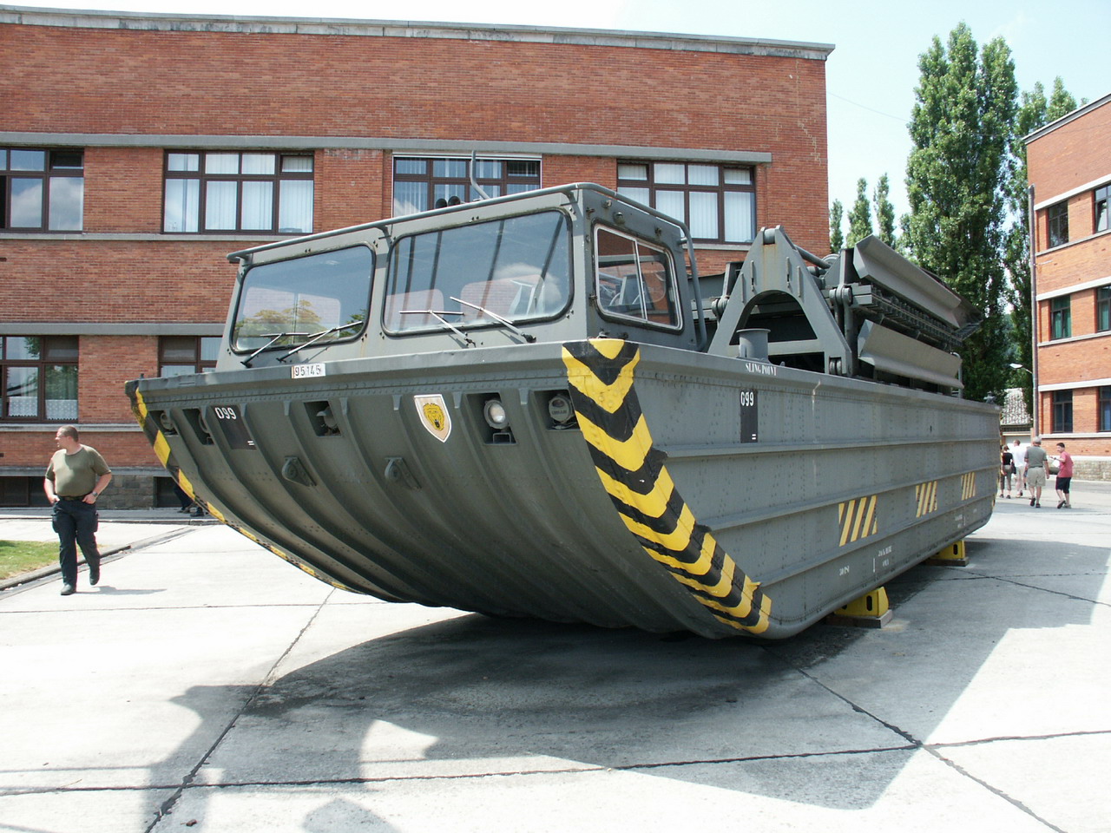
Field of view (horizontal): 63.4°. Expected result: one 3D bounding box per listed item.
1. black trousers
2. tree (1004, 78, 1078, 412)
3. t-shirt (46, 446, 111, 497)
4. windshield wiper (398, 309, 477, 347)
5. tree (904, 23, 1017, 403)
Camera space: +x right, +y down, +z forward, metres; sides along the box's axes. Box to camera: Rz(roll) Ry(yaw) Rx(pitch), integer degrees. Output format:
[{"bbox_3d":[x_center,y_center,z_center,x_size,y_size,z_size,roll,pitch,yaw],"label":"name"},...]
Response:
[{"bbox_3d":[-5.133,1.343,9.620,0.450,0.980,0.460,0,-2,-7],"label":"black trousers"},{"bbox_3d":[32.506,-9.611,59.600,5.300,25.930,5.300,-1,-2,29],"label":"tree"},{"bbox_3d":[-5.068,0.581,9.550,0.640,0.580,0.350,0,-2,-7],"label":"t-shirt"},{"bbox_3d":[-0.724,-0.526,5.298,0.640,0.280,0.080,-1,-11,34],"label":"windshield wiper"},{"bbox_3d":[25.259,-10.645,55.571,6.800,27.780,6.800,-1,-2,25],"label":"tree"}]

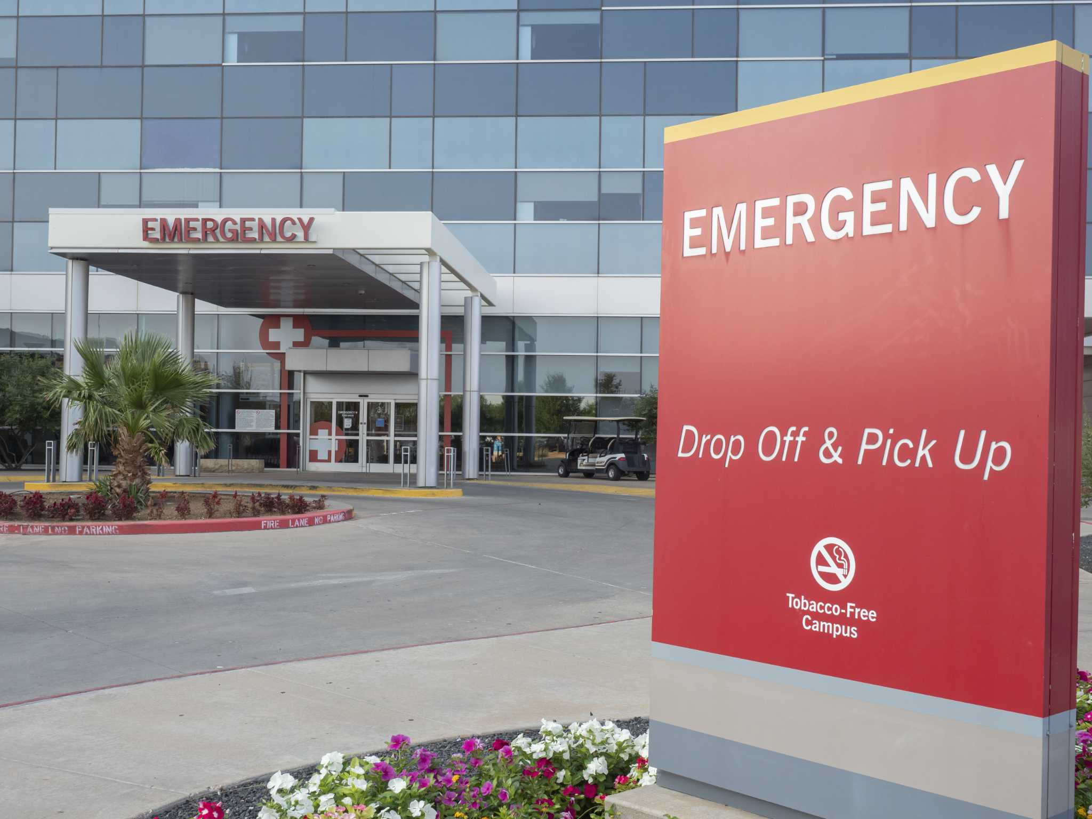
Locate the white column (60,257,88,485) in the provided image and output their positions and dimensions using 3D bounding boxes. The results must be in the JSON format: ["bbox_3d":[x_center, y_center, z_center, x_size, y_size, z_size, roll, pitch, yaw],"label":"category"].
[{"bbox_3d":[-10.577,-0.890,26.900,0.470,5.030,0.470,1,-1,4],"label":"white column"}]

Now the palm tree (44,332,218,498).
[{"bbox_3d":[-6.544,0.108,18.900,2.720,2.660,2.600,1,-1,0],"label":"palm tree"}]

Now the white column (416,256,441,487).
[{"bbox_3d":[-2.574,-0.830,26.500,0.460,5.080,0.460,1,-1,4],"label":"white column"}]

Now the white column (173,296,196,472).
[{"bbox_3d":[-10.011,-0.709,33.200,0.470,5.120,0.470,1,-1,4],"label":"white column"}]

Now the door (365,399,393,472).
[{"bbox_3d":[-5.052,0.797,36.365,0.880,2.160,0.070,1,-1,4],"label":"door"}]

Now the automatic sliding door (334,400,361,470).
[{"bbox_3d":[-6.017,0.786,36.440,0.860,2.160,0.070,1,-1,4],"label":"automatic sliding door"}]

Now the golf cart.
[{"bbox_3d":[1.597,1.085,33.500,1.200,1.750,2.900,2,-1,-33],"label":"golf cart"}]

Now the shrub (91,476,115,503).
[{"bbox_3d":[-6.901,1.258,18.700,0.460,0.430,0.440,1,-1,0],"label":"shrub"}]

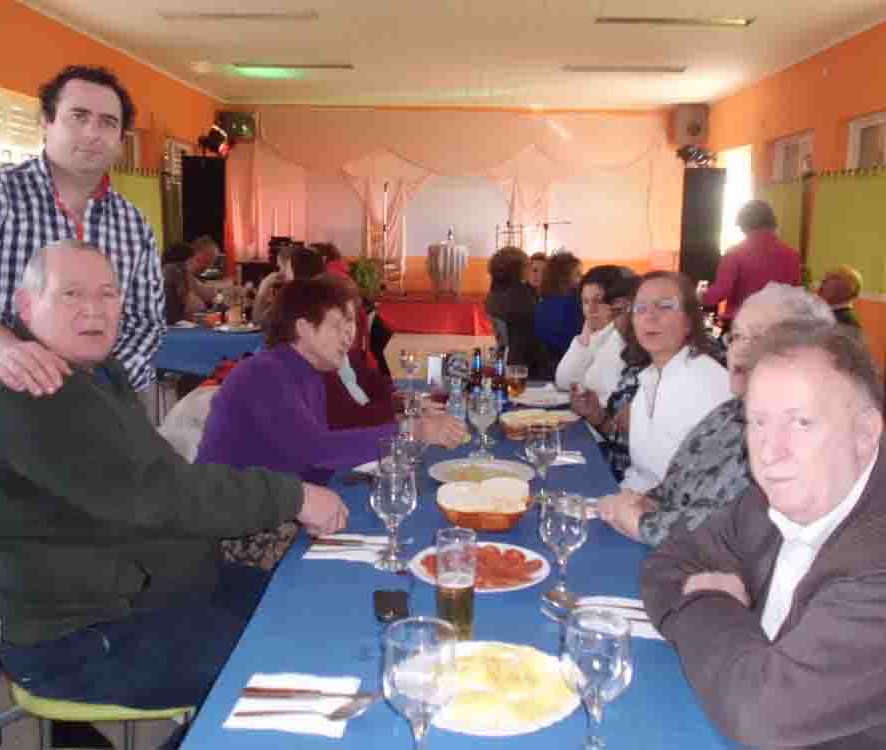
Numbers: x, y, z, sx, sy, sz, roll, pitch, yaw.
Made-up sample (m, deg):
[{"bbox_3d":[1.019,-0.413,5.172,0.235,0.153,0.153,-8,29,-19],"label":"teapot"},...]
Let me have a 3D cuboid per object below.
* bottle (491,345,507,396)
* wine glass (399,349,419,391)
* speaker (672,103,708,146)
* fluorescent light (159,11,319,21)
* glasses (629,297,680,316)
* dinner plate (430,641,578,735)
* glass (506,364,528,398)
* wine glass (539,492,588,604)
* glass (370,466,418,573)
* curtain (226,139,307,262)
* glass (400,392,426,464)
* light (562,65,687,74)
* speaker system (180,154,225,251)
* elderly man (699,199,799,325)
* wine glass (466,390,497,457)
[{"bbox_3d":[0.191,0.007,3.214,0.058,0.215,0.058,1,10,0],"label":"bottle"},{"bbox_3d":[-0.127,-0.021,3.618,0.079,0.162,0.079,1,10,0],"label":"wine glass"},{"bbox_3d":[3.128,-3.153,12.000,0.450,0.540,0.380,3,10,13],"label":"speaker"},{"bbox_3d":[-1.557,-2.751,7.295,1.220,0.070,0.130,1,9,0],"label":"fluorescent light"},{"bbox_3d":[0.590,-0.191,2.585,0.138,0.042,0.135,-4,10,23],"label":"glasses"},{"bbox_3d":[0.062,0.404,1.221,0.250,0.028,0.250,1,9,0],"label":"dinner plate"},{"bbox_3d":[0.258,0.024,3.370,0.077,0.111,0.077,1,10,0],"label":"glass"},{"bbox_3d":[0.201,0.289,1.599,0.081,0.172,0.081,1,10,0],"label":"wine glass"},{"bbox_3d":[-0.090,0.261,1.734,0.084,0.174,0.084,1,10,0],"label":"glass"},{"bbox_3d":[-2.361,-2.197,12.825,1.080,1.980,0.180,1,9,0],"label":"curtain"},{"bbox_3d":[-0.077,0.130,2.417,0.073,0.178,0.073,1,9,0],"label":"glass"},{"bbox_3d":[1.831,-3.088,9.620,1.220,0.070,0.130,1,9,0],"label":"light"},{"bbox_3d":[-2.607,-1.807,10.508,0.460,1.150,0.450,-1,10,-11],"label":"speaker system"},{"bbox_3d":[1.724,-0.215,5.327,0.530,1.520,0.400,-4,10,-27],"label":"elderly man"},{"bbox_3d":[0.102,0.131,2.542,0.084,0.170,0.084,1,10,0],"label":"wine glass"}]

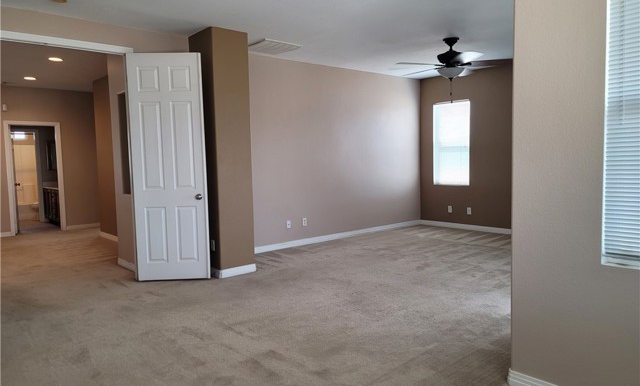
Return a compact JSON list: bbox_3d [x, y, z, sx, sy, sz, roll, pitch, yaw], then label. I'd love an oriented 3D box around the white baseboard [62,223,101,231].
[{"bbox_3d":[-4.814,0.683,9.437,0.630,0.080,0.018,-5,5,-40],"label":"white baseboard"}]

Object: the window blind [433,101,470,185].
[{"bbox_3d":[2.380,-0.879,8.358,0.050,1.480,0.755,-5,5,-40],"label":"window blind"}]

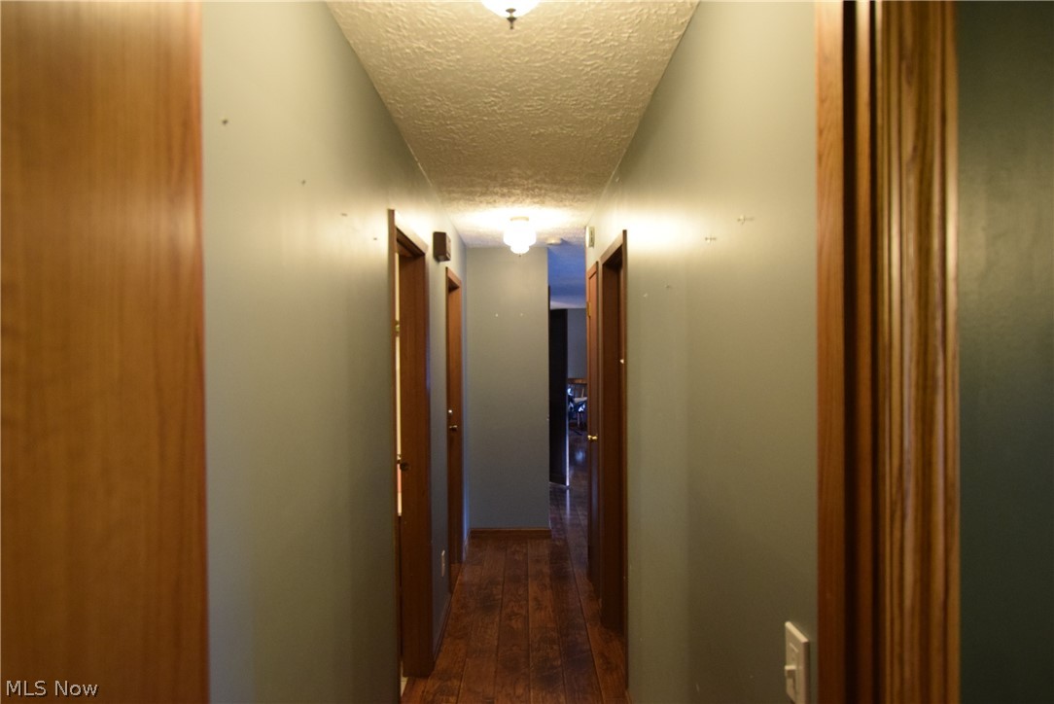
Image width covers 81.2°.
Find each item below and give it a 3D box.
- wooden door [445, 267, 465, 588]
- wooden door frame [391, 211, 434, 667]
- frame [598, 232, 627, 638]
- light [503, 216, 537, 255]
[{"bbox_3d":[-0.532,0.510,4.220,0.100,2.080,0.740,-1,0,0],"label":"wooden door"},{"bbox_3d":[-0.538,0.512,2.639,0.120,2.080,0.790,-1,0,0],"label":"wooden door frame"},{"bbox_3d":[0.505,0.498,3.182,0.130,2.080,0.870,-1,0,0],"label":"frame"},{"bbox_3d":[-0.047,-0.772,4.129,0.220,0.250,0.220,-1,0,0],"label":"light"}]

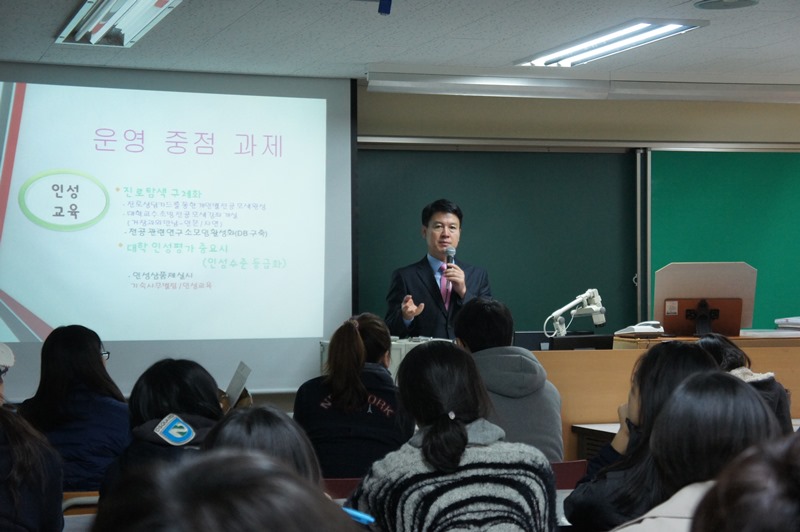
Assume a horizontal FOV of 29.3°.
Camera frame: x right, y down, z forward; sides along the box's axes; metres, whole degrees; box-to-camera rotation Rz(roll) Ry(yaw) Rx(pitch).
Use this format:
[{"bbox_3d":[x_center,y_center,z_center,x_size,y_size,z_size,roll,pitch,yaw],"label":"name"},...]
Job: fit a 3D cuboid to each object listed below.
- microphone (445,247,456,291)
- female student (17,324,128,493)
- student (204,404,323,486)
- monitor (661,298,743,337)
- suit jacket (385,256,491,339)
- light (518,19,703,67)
[{"bbox_3d":[0.220,0.011,6.730,0.050,0.210,0.050,3,-21,1],"label":"microphone"},{"bbox_3d":[-1.010,0.790,4.630,0.460,1.220,0.720,-1,0,-6],"label":"female student"},{"bbox_3d":[-0.248,0.781,2.526,0.450,1.120,0.620,0,-1,-15],"label":"student"},{"bbox_3d":[1.345,0.235,6.800,0.380,0.220,0.130,-1,18,-3],"label":"monitor"},{"bbox_3d":[0.178,0.290,6.880,0.520,0.680,0.380,0,0,-12],"label":"suit jacket"},{"bbox_3d":[0.887,-0.992,6.714,0.320,0.080,1.310,0,0,-19],"label":"light"}]

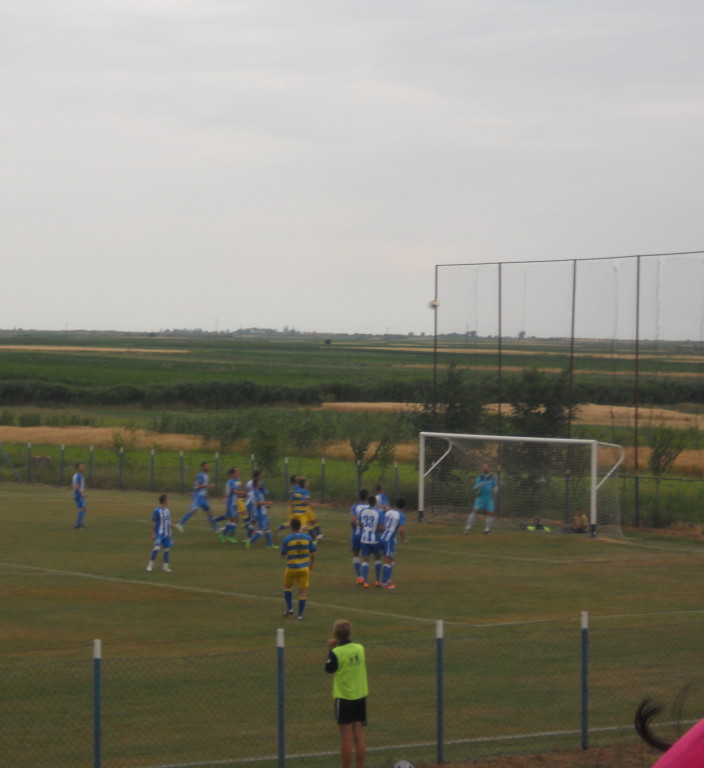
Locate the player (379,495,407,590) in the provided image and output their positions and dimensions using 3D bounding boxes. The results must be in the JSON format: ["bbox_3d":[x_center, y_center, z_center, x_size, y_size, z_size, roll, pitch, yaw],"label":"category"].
[{"bbox_3d":[0.832,3.276,55.900,0.500,1.840,0.550,0,1,-44],"label":"player"}]

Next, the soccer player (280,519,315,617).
[{"bbox_3d":[-0.932,3.216,47.700,0.620,1.800,0.400,1,1,-3],"label":"soccer player"}]

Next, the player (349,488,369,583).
[{"bbox_3d":[0.199,3.189,57.100,0.560,1.900,0.450,1,1,14],"label":"player"}]

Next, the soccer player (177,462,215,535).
[{"bbox_3d":[-4.158,2.997,72.300,1.000,1.860,0.600,1,1,9],"label":"soccer player"}]

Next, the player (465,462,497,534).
[{"bbox_3d":[3.451,3.063,72.800,0.800,1.870,0.450,1,1,14],"label":"player"}]

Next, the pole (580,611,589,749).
[{"bbox_3d":[2.697,3.432,31.500,0.075,1.610,0.075,0,1,-35],"label":"pole"}]

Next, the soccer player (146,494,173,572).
[{"bbox_3d":[-4.230,3.285,59.800,0.600,1.730,0.450,0,1,-27],"label":"soccer player"}]

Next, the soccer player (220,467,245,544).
[{"bbox_3d":[-3.038,3.076,68.900,0.680,1.870,0.550,1,1,-3],"label":"soccer player"}]

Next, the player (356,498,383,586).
[{"bbox_3d":[0.370,3.164,54.500,0.530,1.830,0.380,1,1,14],"label":"player"}]

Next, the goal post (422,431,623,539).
[{"bbox_3d":[4.594,2.696,74.200,1.150,2.560,7.560,0,1,-35],"label":"goal post"}]

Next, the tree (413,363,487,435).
[{"bbox_3d":[3.035,1.573,86.500,2.450,4.500,2.450,1,1,0],"label":"tree"}]

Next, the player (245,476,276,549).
[{"bbox_3d":[-2.214,3.138,66.200,0.720,1.730,0.520,0,1,-26],"label":"player"}]

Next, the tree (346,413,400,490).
[{"bbox_3d":[0.652,2.224,91.000,1.800,2.750,1.850,1,1,0],"label":"tree"}]

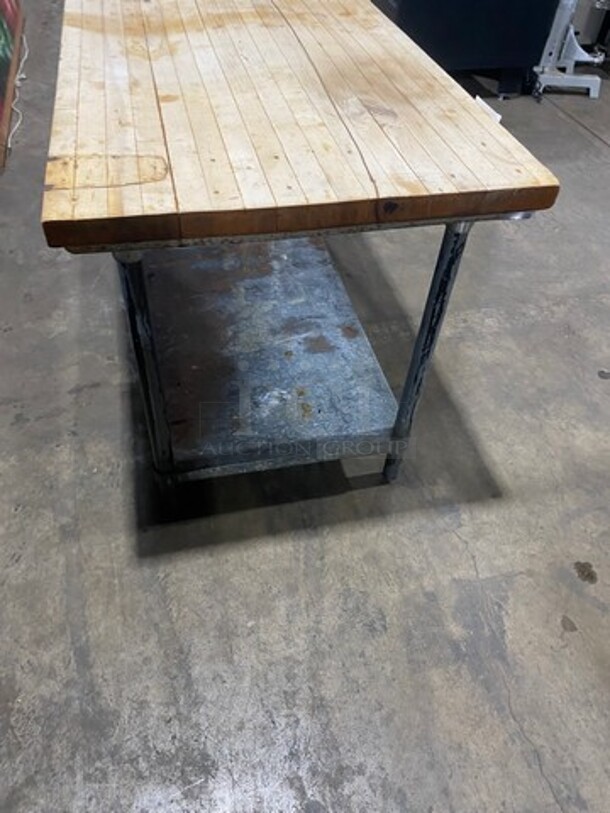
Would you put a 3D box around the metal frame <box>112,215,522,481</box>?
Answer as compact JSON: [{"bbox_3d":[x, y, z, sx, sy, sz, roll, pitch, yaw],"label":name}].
[{"bbox_3d":[-0.162,-0.507,1.676,0.710,0.827,1.400,-8,48,-11],"label":"metal frame"}]

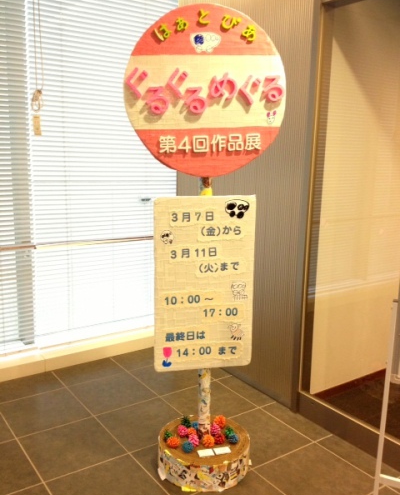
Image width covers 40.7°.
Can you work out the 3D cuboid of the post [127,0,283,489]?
[{"bbox_3d":[0.019,0.029,2.283,0.652,1.960,0.417,-2,12,-9],"label":"post"}]

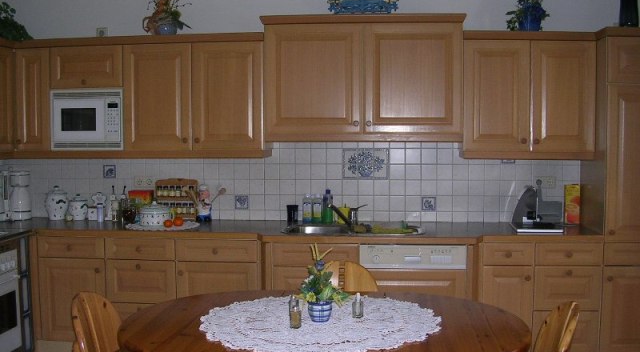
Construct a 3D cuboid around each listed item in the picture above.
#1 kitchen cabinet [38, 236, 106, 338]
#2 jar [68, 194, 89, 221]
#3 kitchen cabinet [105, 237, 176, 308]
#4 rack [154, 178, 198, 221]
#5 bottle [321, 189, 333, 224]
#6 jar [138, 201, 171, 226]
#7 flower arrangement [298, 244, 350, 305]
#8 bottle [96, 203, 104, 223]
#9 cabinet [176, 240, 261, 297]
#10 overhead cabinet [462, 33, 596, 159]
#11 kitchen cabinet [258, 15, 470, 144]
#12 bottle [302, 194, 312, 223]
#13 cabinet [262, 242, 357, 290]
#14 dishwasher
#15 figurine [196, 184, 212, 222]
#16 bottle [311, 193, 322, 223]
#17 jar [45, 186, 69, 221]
[{"bbox_3d":[-1.479,0.674,4.543,0.446,0.663,0.580,0,4,5],"label":"kitchen cabinet"},{"bbox_3d":[-1.634,0.209,4.753,0.142,0.178,0.135,0,3,0],"label":"jar"},{"bbox_3d":[-1.047,0.680,4.496,0.449,0.663,0.580,0,4,5],"label":"kitchen cabinet"},{"bbox_3d":[-0.958,0.157,4.702,0.288,0.280,0.085,0,4,5],"label":"rack"},{"bbox_3d":[0.052,0.196,4.554,0.068,0.230,0.050,0,3,5],"label":"bottle"},{"bbox_3d":[-1.059,0.235,4.532,0.205,0.155,0.205,0,4,0],"label":"jar"},{"bbox_3d":[0.016,0.359,2.552,0.187,0.216,0.170,0,4,5],"label":"flower arrangement"},{"bbox_3d":[-1.441,0.242,4.615,0.044,0.123,0.042,0,4,5],"label":"bottle"},{"bbox_3d":[-0.585,0.737,4.458,0.505,0.760,0.570,0,3,5],"label":"cabinet"},{"bbox_3d":[1.260,-0.484,4.331,0.800,0.749,0.354,0,4,5],"label":"overhead cabinet"},{"bbox_3d":[0.274,-0.594,4.407,1.225,0.760,0.420,0,3,5],"label":"kitchen cabinet"},{"bbox_3d":[-0.077,0.212,4.572,0.062,0.196,0.045,0,3,5],"label":"bottle"},{"bbox_3d":[-0.014,0.691,4.358,0.537,0.663,0.654,0,4,5],"label":"cabinet"},{"bbox_3d":[0.556,0.769,4.284,0.600,0.800,0.580,0,3,5],"label":"dishwasher"},{"bbox_3d":[-0.761,0.182,4.628,0.100,0.243,0.095,0,4,5],"label":"figurine"},{"bbox_3d":[-0.012,0.212,4.566,0.064,0.196,0.045,0,3,5],"label":"bottle"},{"bbox_3d":[-1.780,0.181,4.761,0.158,0.236,0.142,0,3,5],"label":"jar"}]

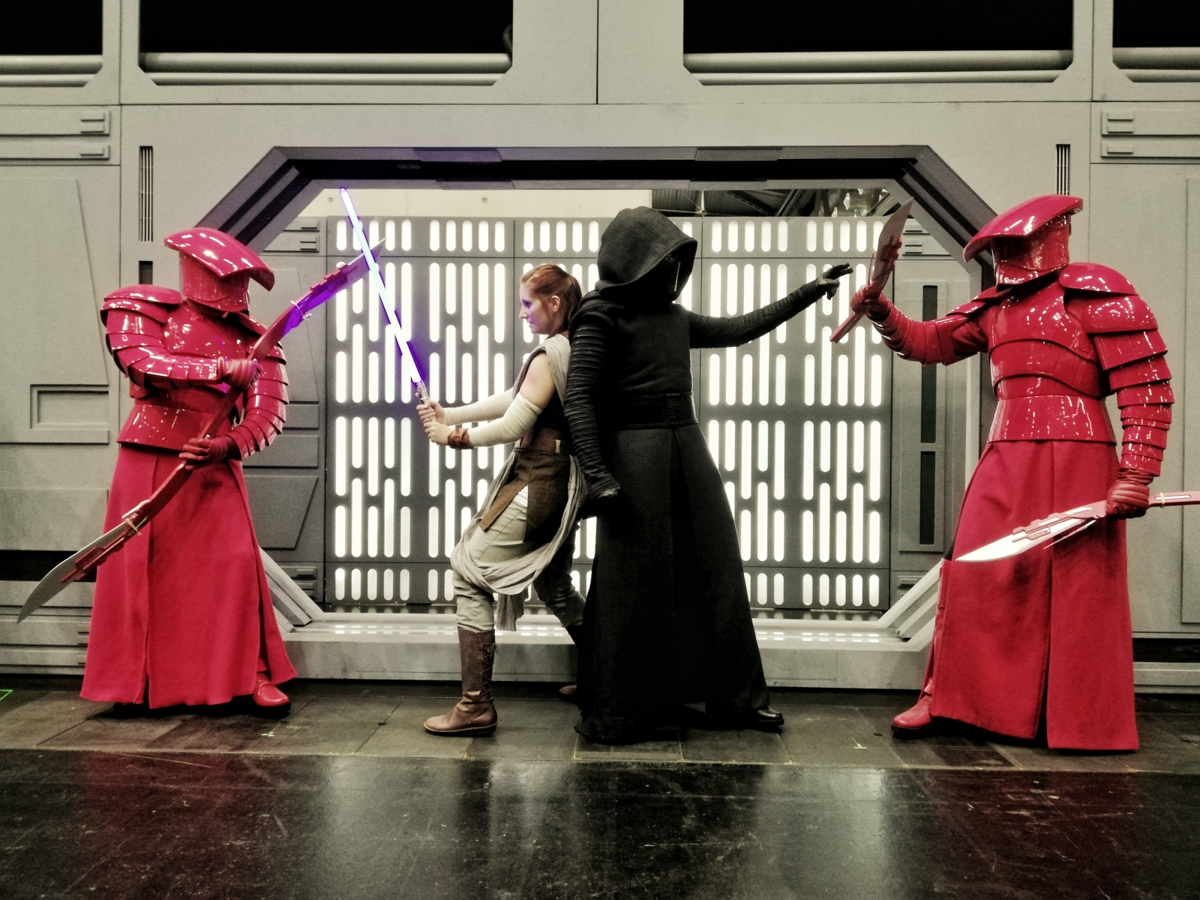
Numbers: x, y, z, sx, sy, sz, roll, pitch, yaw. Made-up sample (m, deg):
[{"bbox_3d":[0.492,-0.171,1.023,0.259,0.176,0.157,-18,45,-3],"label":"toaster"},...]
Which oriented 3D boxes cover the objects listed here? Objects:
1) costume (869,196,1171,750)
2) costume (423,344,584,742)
[{"bbox_3d":[1.440,0.056,3.130,0.920,1.900,0.720,1,1,40],"label":"costume"},{"bbox_3d":[-0.325,0.269,3.340,0.660,1.440,0.540,1,0,2],"label":"costume"}]

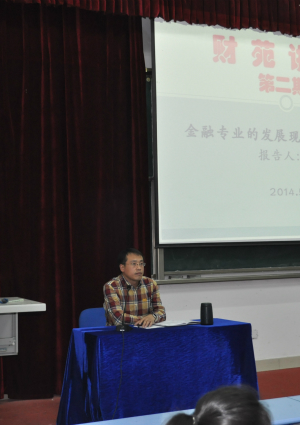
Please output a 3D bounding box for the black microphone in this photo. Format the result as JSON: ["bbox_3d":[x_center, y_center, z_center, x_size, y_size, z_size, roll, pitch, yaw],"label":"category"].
[{"bbox_3d":[-0.174,0.640,4.700,0.085,0.325,0.125,-2,-3,27],"label":"black microphone"}]

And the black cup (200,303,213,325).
[{"bbox_3d":[0.409,0.727,4.977,0.086,0.153,0.086,-1,-3,0],"label":"black cup"}]

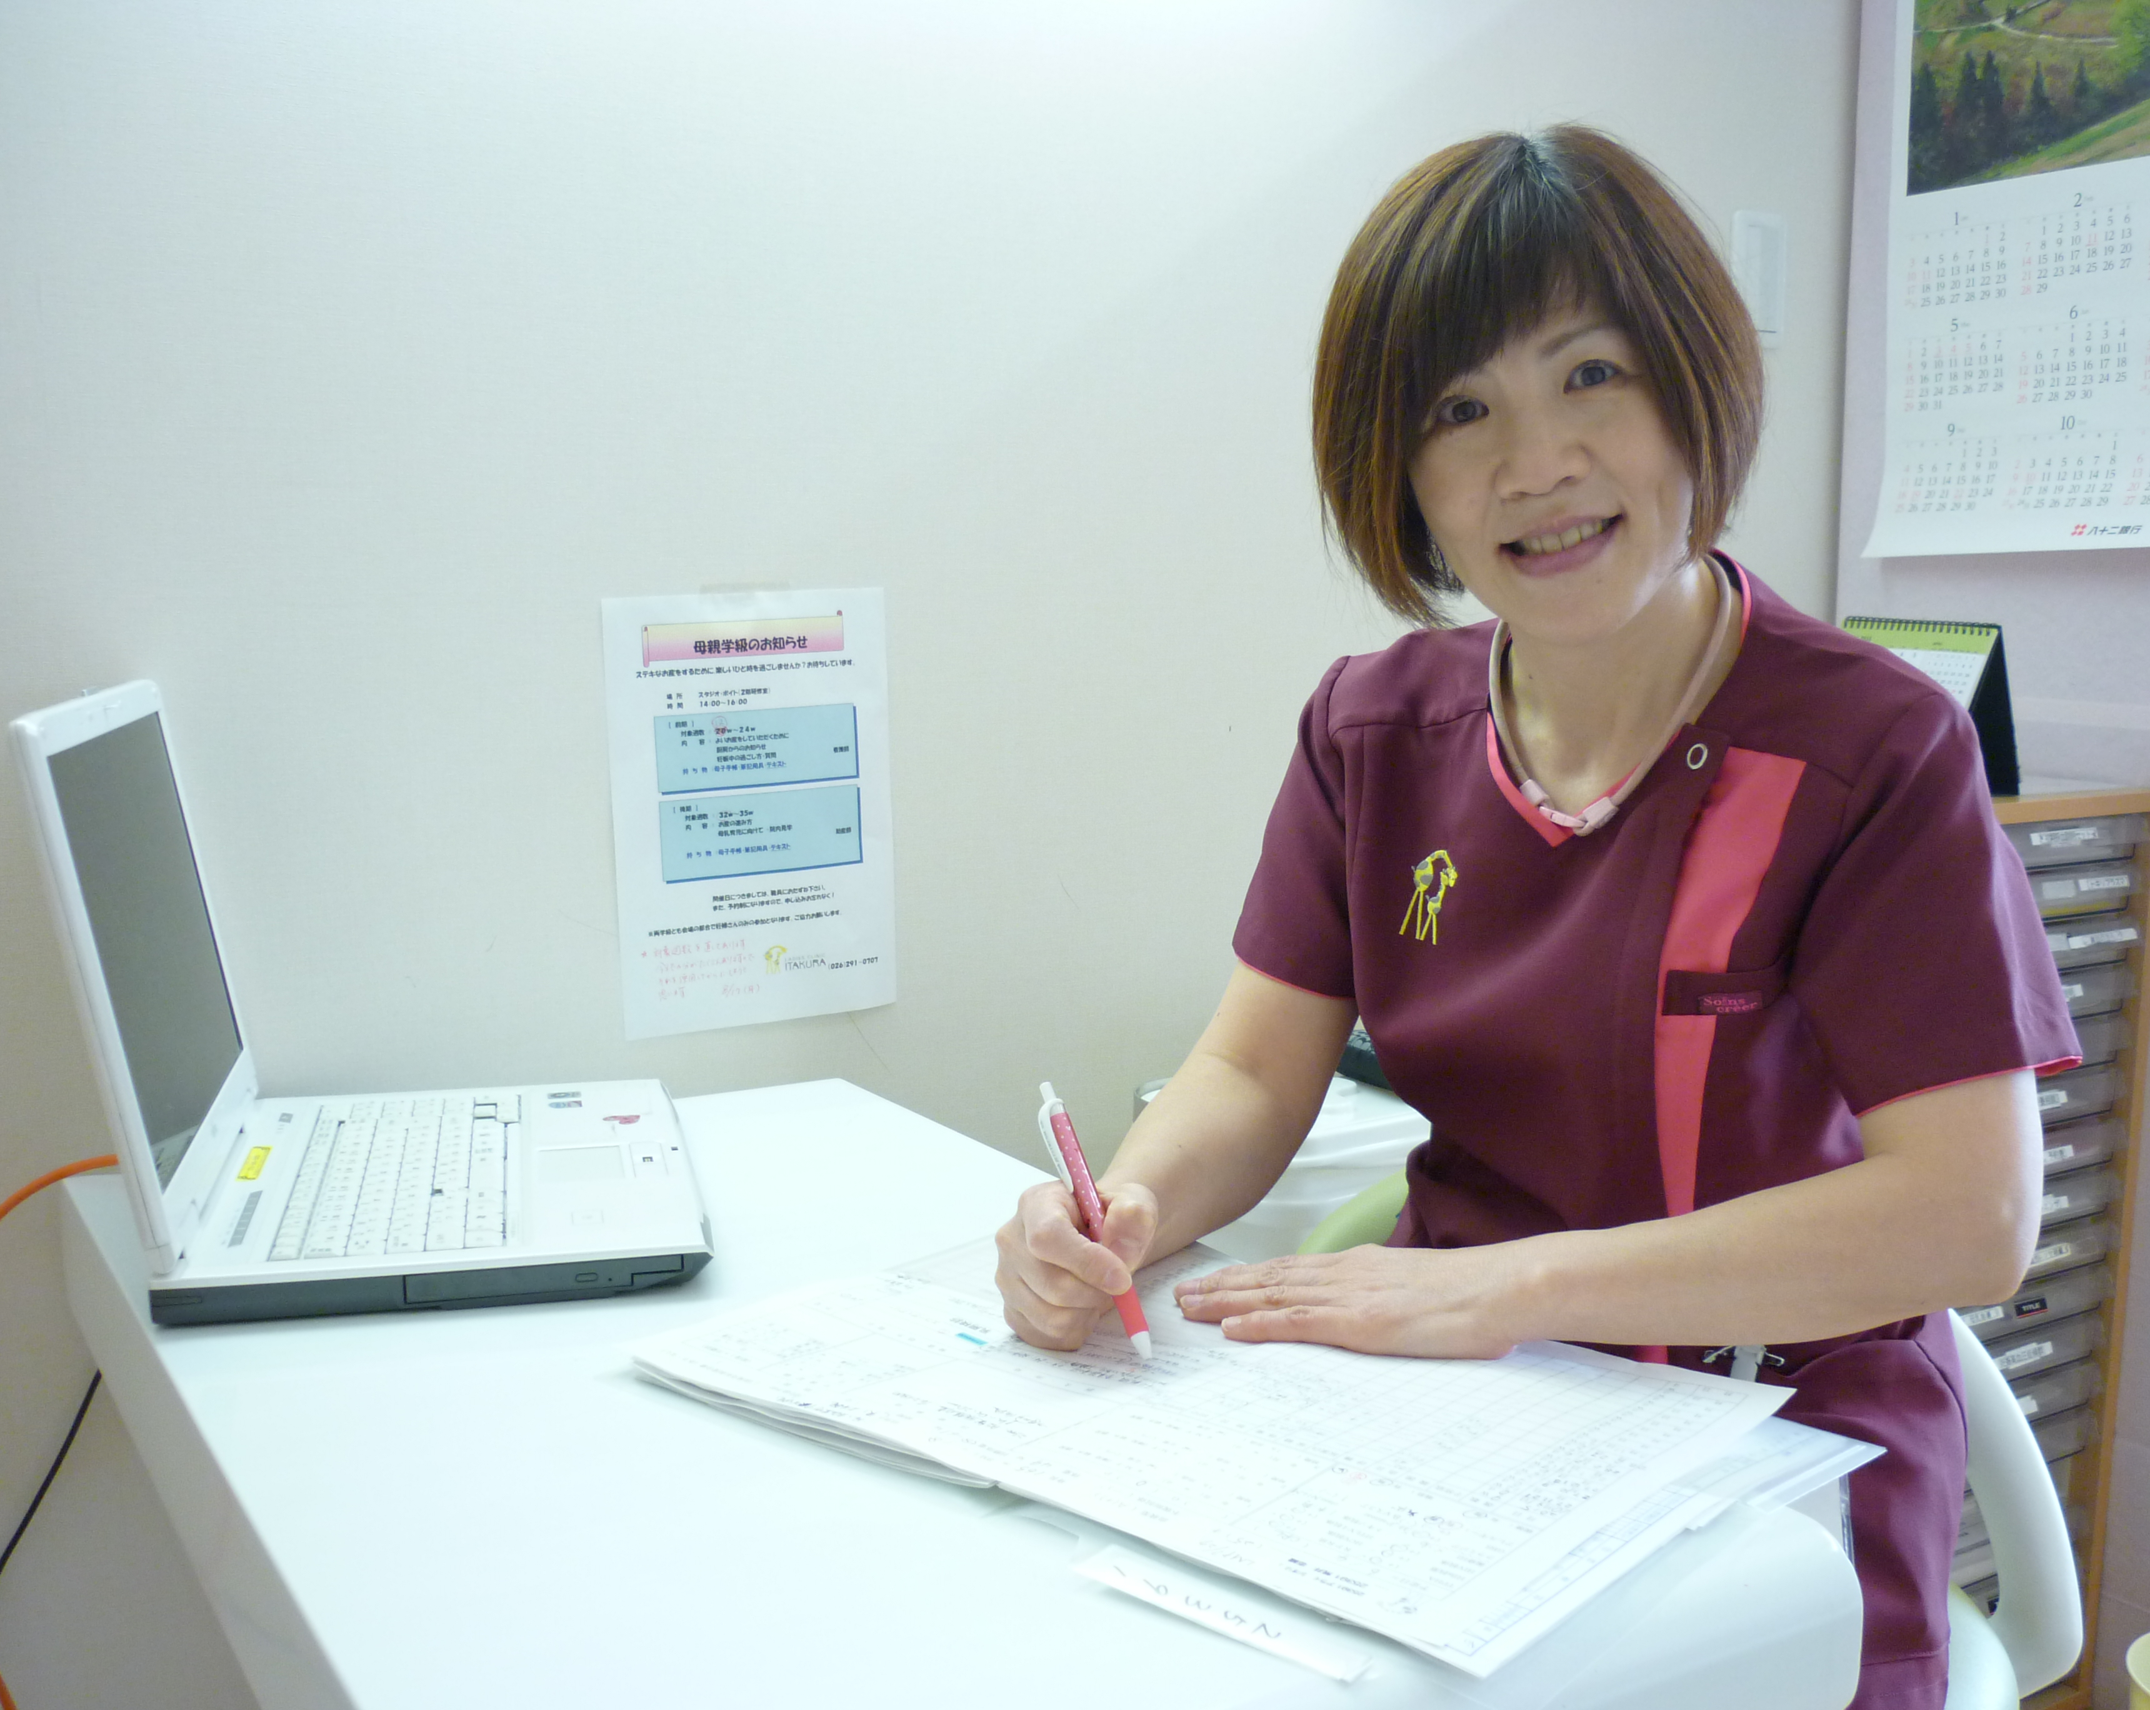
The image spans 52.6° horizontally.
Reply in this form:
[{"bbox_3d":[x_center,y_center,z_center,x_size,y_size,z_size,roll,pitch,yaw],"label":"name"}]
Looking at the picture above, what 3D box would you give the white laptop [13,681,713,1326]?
[{"bbox_3d":[-0.373,0.057,1.196,0.311,0.288,0.350,-1,8,-15],"label":"white laptop"}]

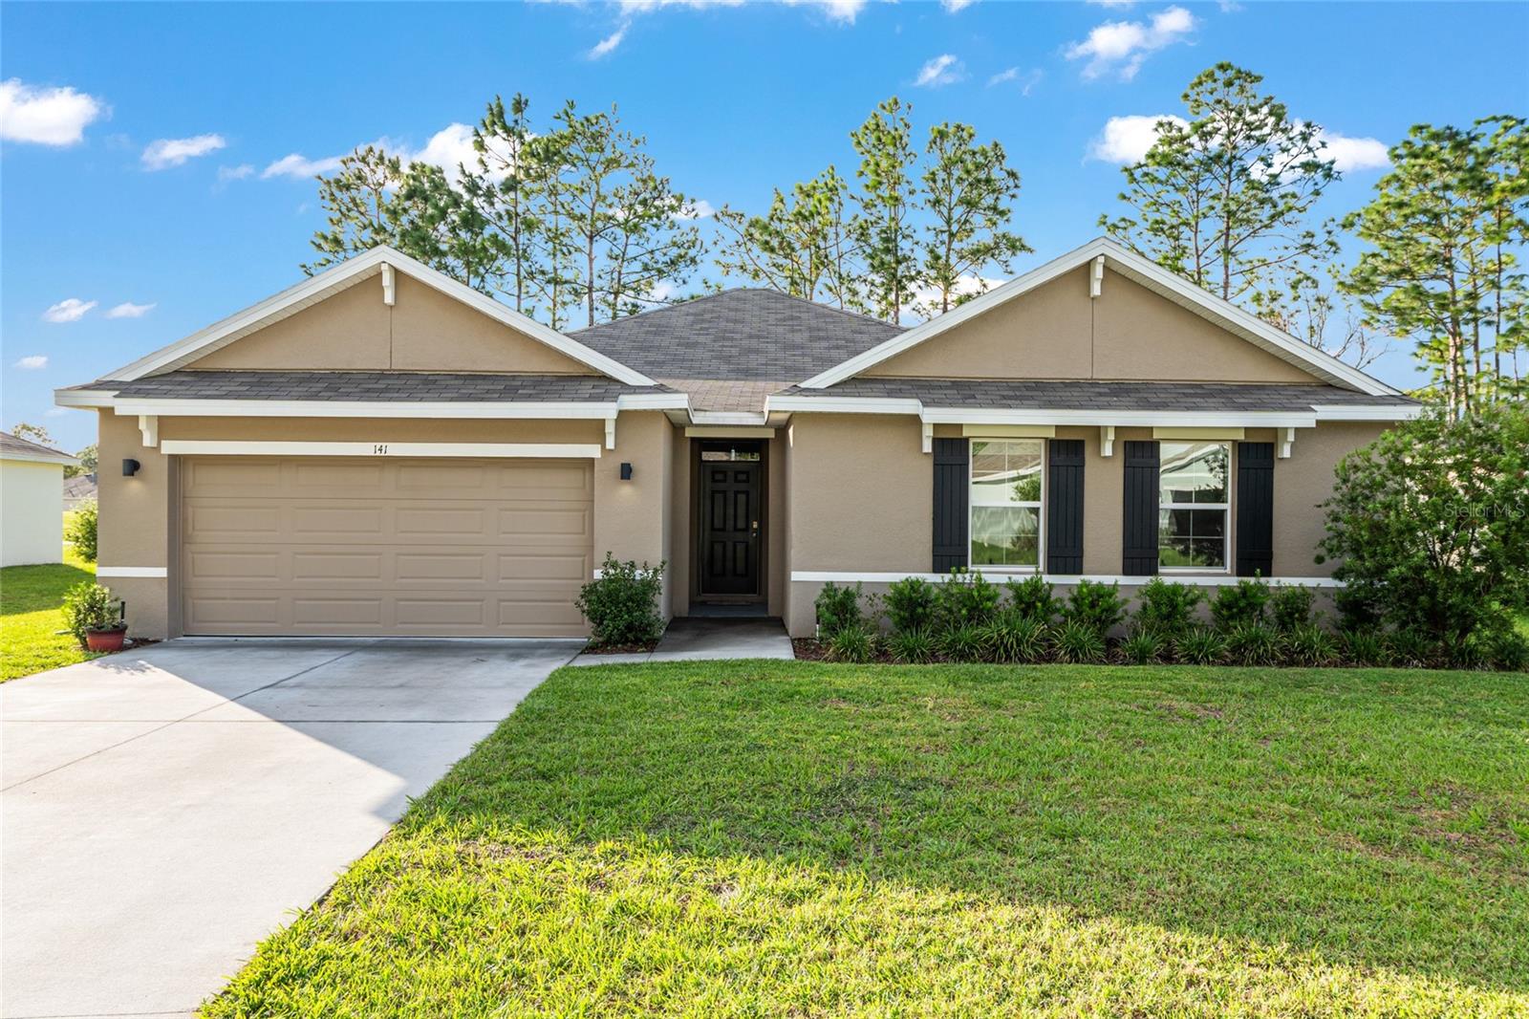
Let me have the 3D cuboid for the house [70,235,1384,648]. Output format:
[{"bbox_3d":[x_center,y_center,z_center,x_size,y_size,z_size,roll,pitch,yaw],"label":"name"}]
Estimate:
[{"bbox_3d":[-0.372,-1.359,18.490,15.400,5.650,14.600,0,0,-1],"label":"house"}]

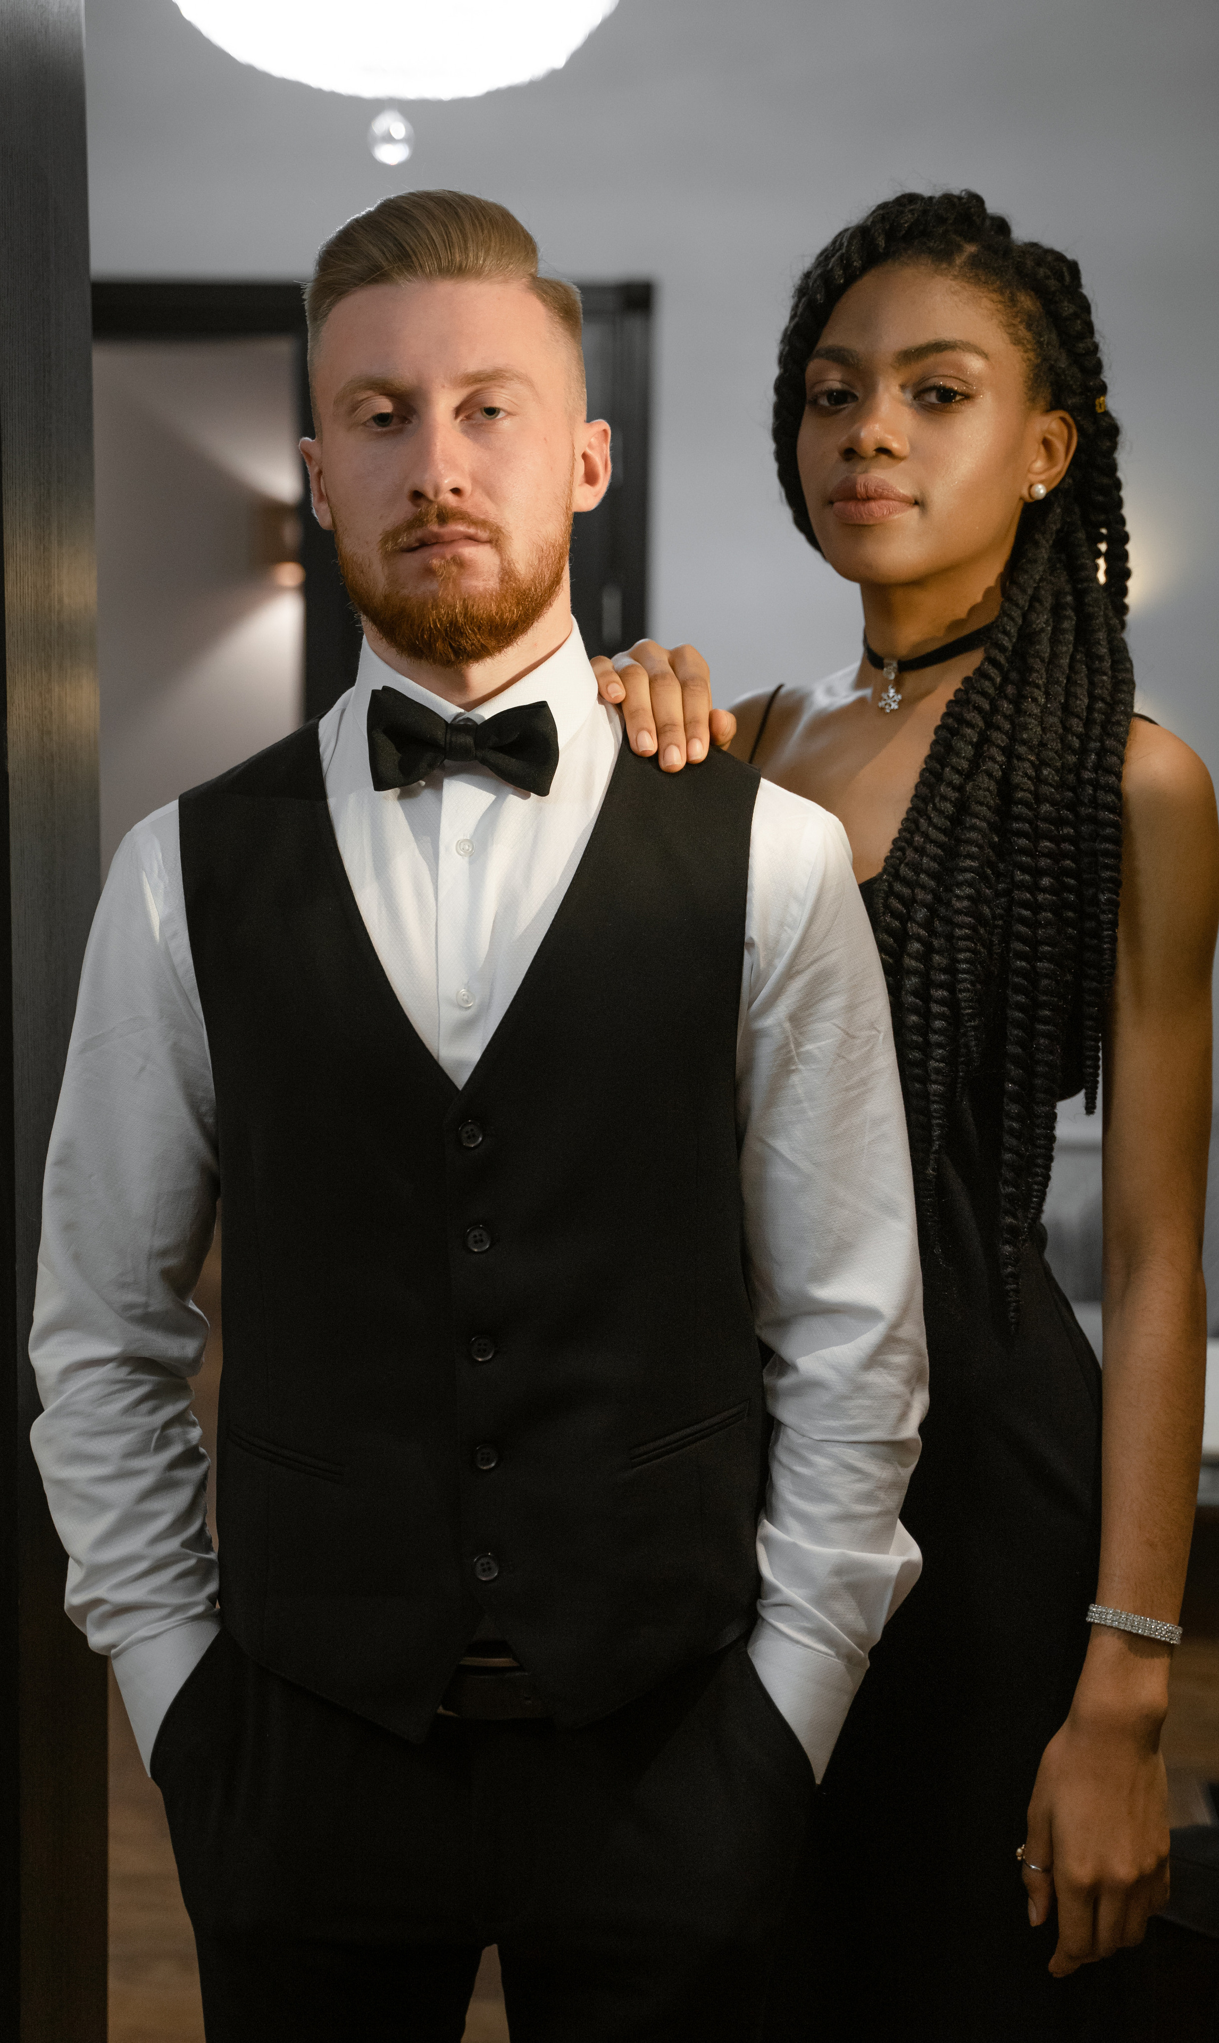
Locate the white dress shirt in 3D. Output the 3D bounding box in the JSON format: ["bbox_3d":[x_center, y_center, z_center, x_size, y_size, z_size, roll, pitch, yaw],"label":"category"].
[{"bbox_3d":[-0.079,0.114,1.760,0.550,0.720,0.280,0,6,-1],"label":"white dress shirt"}]

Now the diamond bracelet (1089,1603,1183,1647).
[{"bbox_3d":[0.334,0.384,1.840,0.062,0.011,0.053,15,-9,8],"label":"diamond bracelet"}]

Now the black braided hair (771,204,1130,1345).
[{"bbox_3d":[0.217,-0.165,1.830,0.220,0.700,0.250,3,7,23],"label":"black braided hair"}]

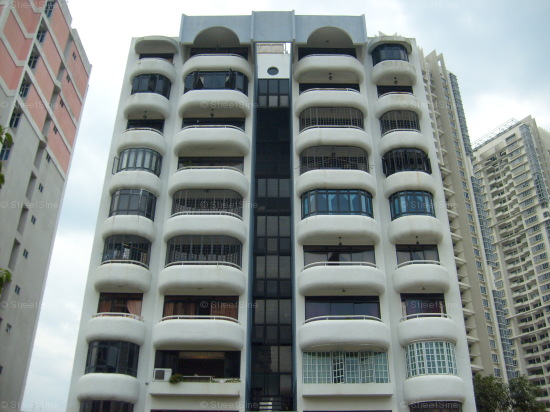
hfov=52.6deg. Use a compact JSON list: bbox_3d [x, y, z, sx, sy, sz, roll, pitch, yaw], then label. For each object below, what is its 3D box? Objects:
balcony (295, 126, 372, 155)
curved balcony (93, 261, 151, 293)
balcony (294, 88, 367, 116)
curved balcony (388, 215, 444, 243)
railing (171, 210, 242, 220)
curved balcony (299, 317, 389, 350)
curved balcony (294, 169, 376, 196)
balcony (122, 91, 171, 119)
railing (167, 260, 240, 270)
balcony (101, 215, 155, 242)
[{"bbox_3d":[3.621,-4.033,34.257,4.629,1.527,1.200,0,-29,0],"label":"balcony"},{"bbox_3d":[-8.424,3.887,30.732,3.126,1.382,1.280,0,-29,0],"label":"curved balcony"},{"bbox_3d":[3.598,-6.453,35.122,4.631,1.401,1.268,0,-28,0],"label":"balcony"},{"bbox_3d":[7.952,1.353,31.430,3.036,1.241,0.962,0,-29,0],"label":"curved balcony"},{"bbox_3d":[-3.902,0.677,31.847,4.140,0.330,0.930,0,-28,0],"label":"railing"},{"bbox_3d":[3.558,6.512,28.284,4.659,1.447,1.320,0,-29,0],"label":"curved balcony"},{"bbox_3d":[3.625,-1.262,32.616,4.716,1.247,1.320,0,-29,0],"label":"curved balcony"},{"bbox_3d":[-8.328,-6.392,36.050,3.091,1.224,1.151,0,-28,0],"label":"balcony"},{"bbox_3d":[-3.898,3.359,30.126,4.100,0.260,1.120,0,-29,0],"label":"railing"},{"bbox_3d":[-8.217,1.292,31.459,3.036,1.241,0.962,0,-29,0],"label":"balcony"}]

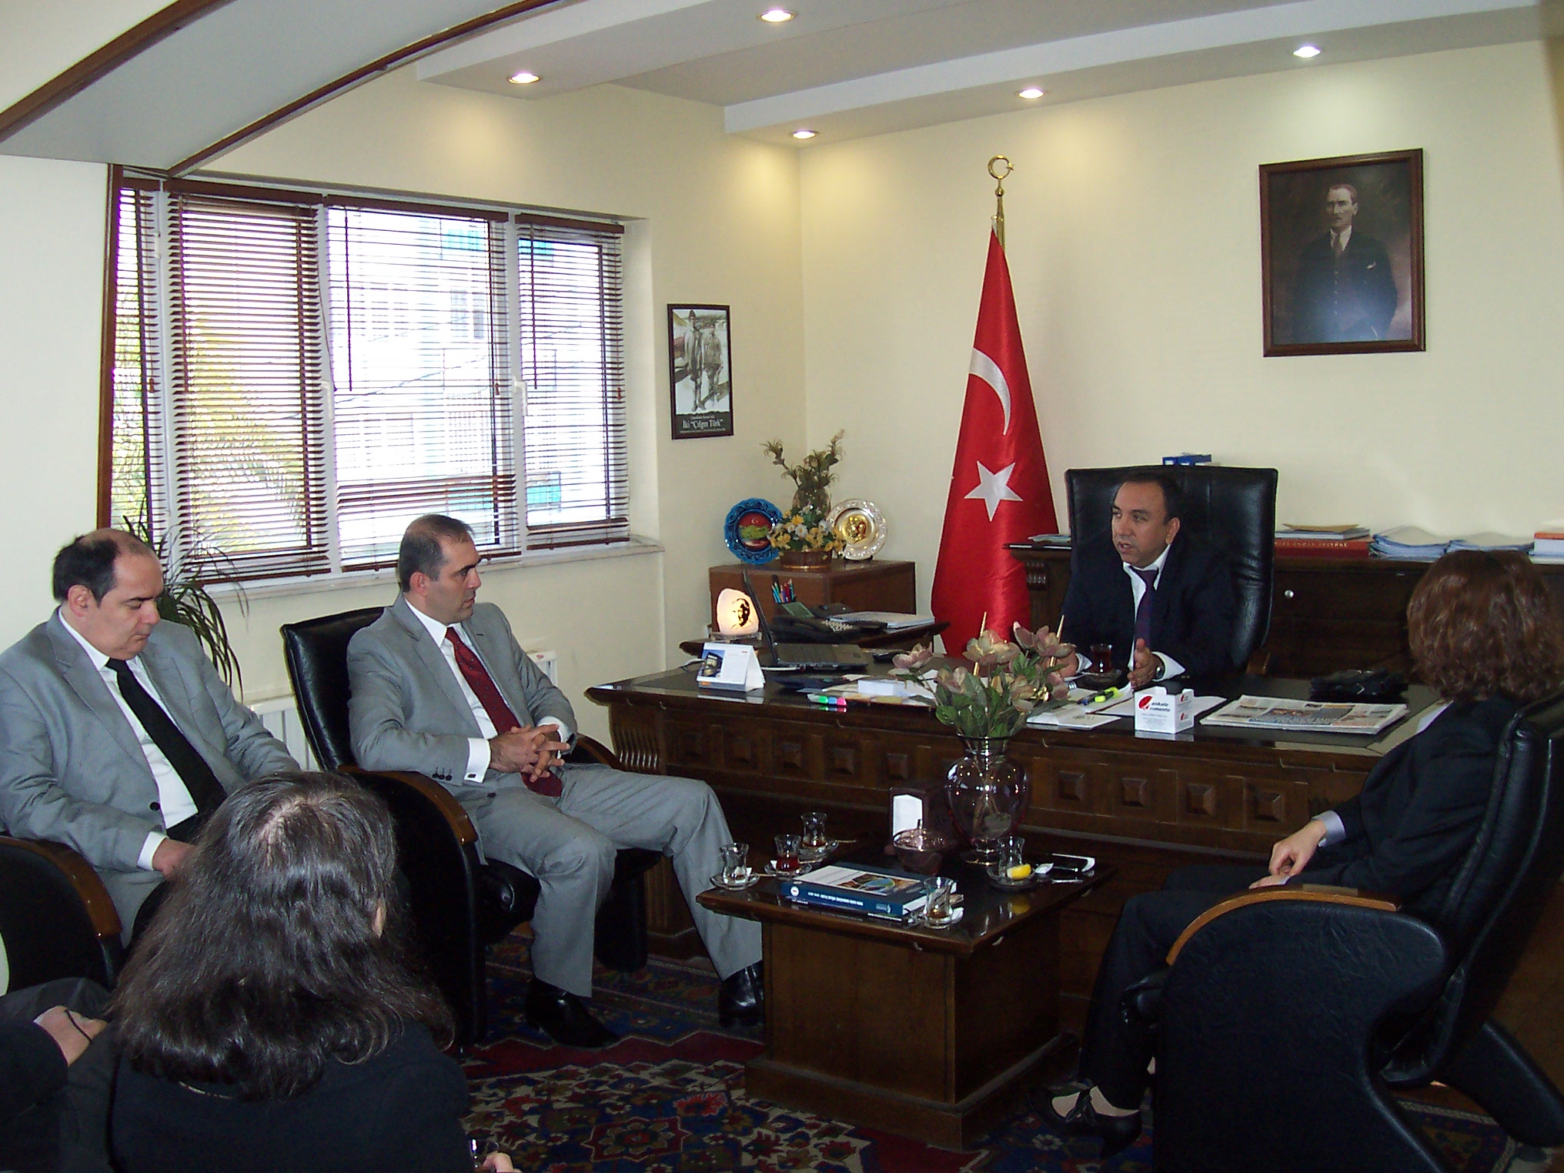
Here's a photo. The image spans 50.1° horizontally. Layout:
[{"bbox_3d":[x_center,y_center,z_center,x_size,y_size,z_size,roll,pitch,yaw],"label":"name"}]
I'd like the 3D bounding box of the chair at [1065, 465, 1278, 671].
[{"bbox_3d":[1.032,0.327,4.844,0.680,1.280,0.720,2,6,33],"label":"chair"}]

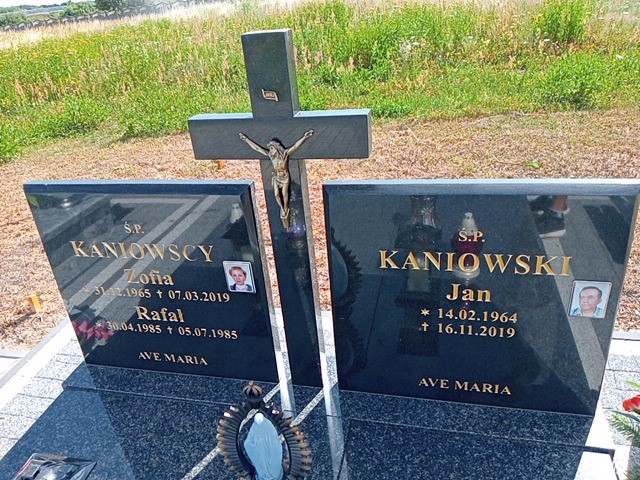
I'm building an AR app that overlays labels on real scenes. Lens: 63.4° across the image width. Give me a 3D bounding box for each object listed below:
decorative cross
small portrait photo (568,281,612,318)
[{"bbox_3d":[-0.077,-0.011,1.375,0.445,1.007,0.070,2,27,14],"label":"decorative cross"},{"bbox_3d":[0.646,0.146,1.236,0.081,0.100,0.010,2,27,14],"label":"small portrait photo"}]

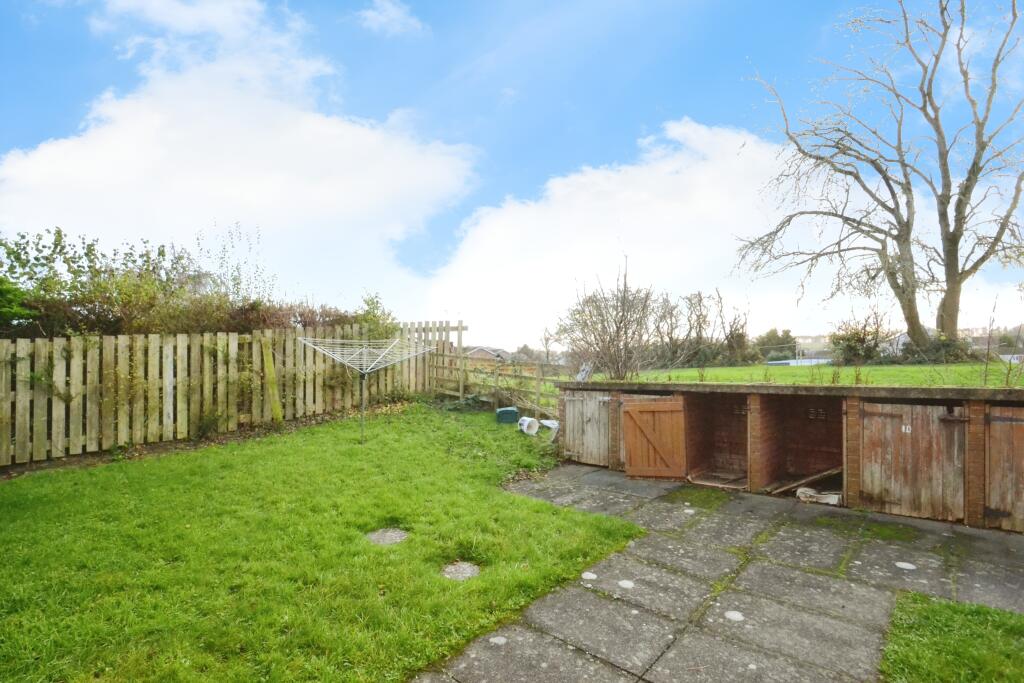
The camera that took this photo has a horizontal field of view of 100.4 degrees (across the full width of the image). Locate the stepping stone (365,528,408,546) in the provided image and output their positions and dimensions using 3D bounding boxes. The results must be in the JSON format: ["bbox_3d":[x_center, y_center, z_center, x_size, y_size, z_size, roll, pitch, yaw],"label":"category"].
[{"bbox_3d":[-1.135,1.800,3.880,0.390,0.050,0.380,0,0,0],"label":"stepping stone"}]

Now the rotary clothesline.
[{"bbox_3d":[-2.620,0.920,7.550,1.900,1.820,1.900,1,1,-34],"label":"rotary clothesline"}]

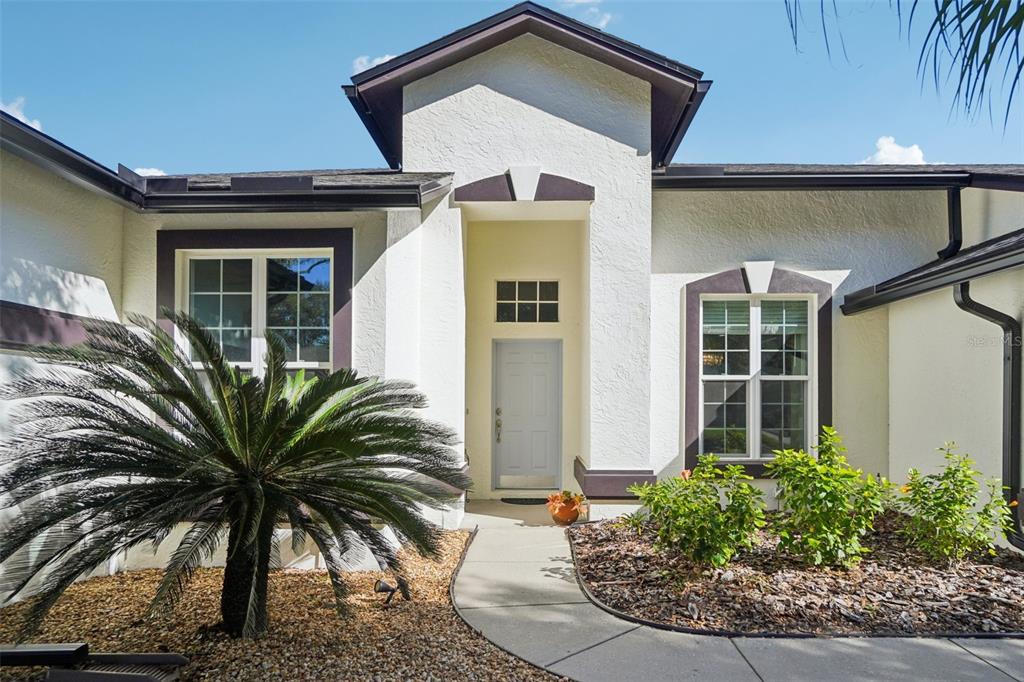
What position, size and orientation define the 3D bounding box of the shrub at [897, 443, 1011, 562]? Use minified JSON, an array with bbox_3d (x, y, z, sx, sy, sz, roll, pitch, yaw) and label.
[{"bbox_3d":[3.880,1.420,4.700,0.880,1.060,0.880,0,-2,1],"label":"shrub"}]

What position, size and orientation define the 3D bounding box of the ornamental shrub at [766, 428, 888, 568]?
[{"bbox_3d":[2.770,1.370,4.750,0.950,1.220,0.950,0,-2,1],"label":"ornamental shrub"}]

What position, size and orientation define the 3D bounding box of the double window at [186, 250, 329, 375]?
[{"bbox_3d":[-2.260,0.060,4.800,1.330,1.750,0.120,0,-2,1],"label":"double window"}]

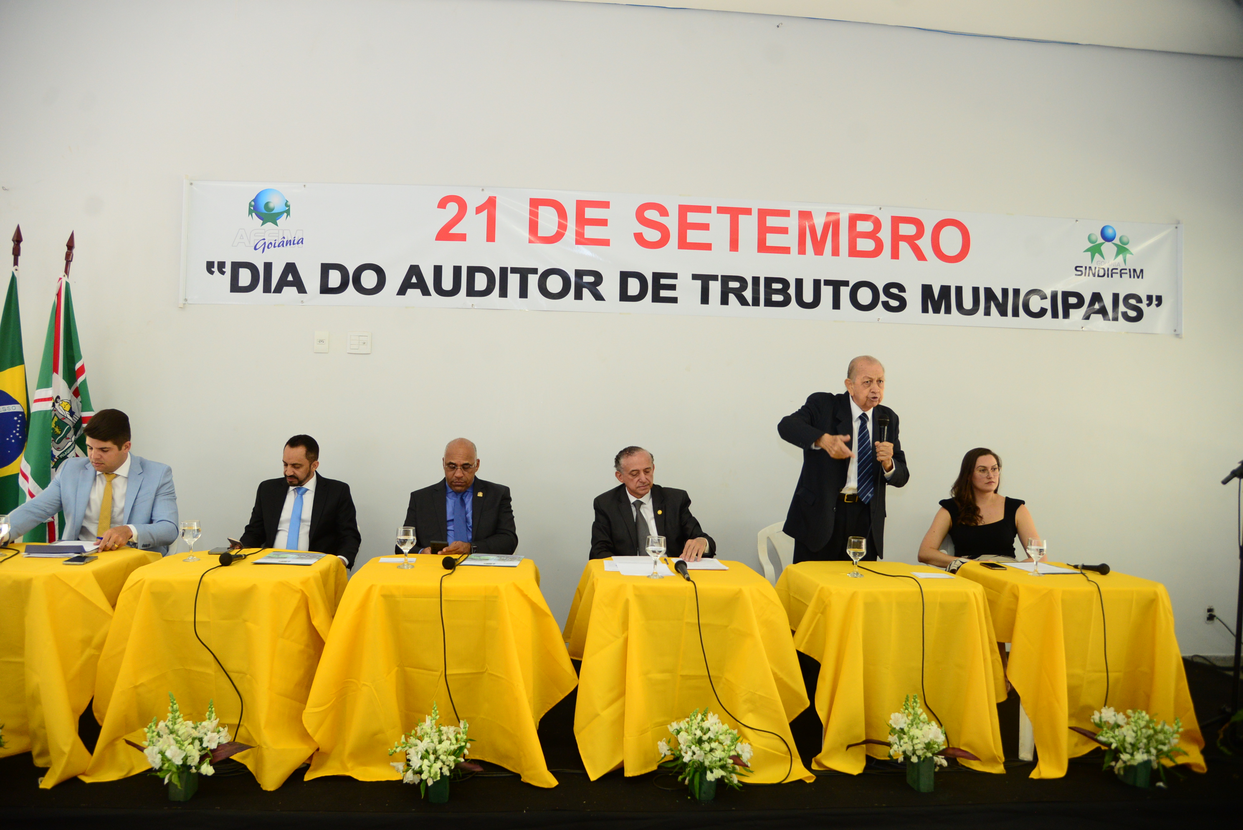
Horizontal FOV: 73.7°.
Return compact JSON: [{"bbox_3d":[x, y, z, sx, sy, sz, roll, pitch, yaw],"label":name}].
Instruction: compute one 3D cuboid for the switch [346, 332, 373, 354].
[{"bbox_3d":[-1.446,-0.398,4.572,0.126,0.122,0.012,2,-2,-4],"label":"switch"}]

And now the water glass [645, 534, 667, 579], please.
[{"bbox_3d":[0.140,0.569,3.320,0.085,0.160,0.085,2,-2,-4],"label":"water glass"}]

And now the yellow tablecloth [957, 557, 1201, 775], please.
[{"bbox_3d":[1.883,1.040,3.577,0.737,0.690,0.822,2,-2,-8],"label":"yellow tablecloth"}]

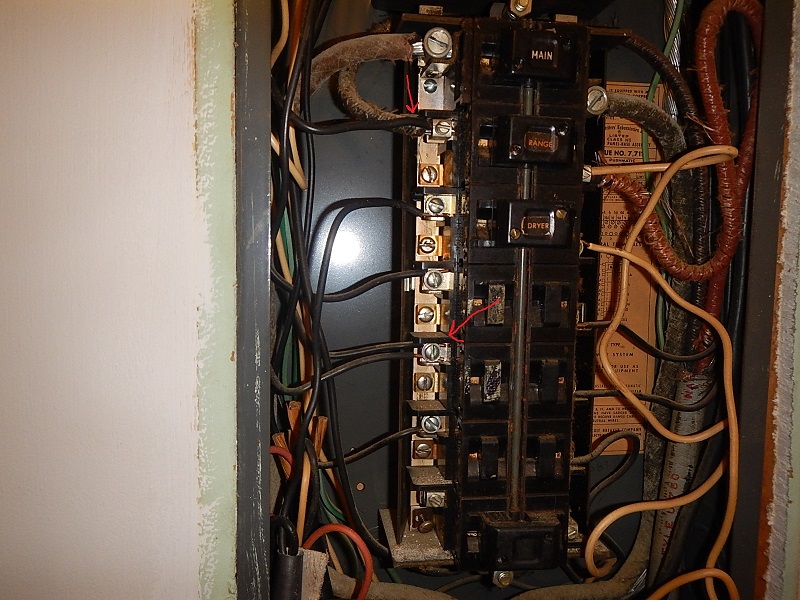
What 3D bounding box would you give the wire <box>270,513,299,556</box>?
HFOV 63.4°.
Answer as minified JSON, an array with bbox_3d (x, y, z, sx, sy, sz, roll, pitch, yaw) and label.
[{"bbox_3d":[-0.066,0.135,0.373,0.017,0.023,0.016,1,3,-4],"label":"wire"}]

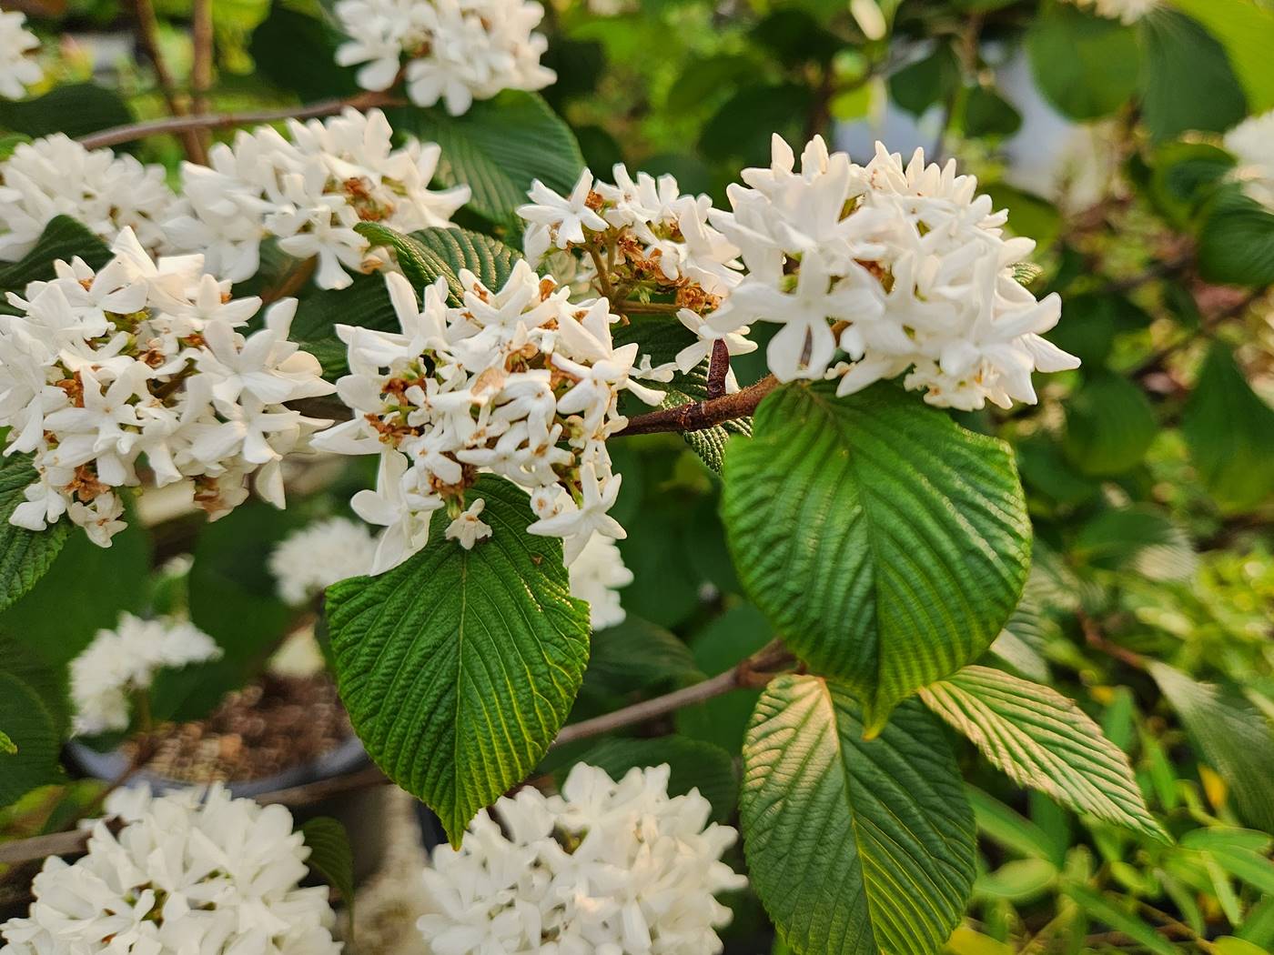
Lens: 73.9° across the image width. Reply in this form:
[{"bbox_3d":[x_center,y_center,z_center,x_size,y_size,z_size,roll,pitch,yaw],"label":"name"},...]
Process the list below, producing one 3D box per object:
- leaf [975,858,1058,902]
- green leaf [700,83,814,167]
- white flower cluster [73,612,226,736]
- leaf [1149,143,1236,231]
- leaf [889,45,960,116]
[{"bbox_3d":[0.259,0.276,0.580,0.056,0.016,0.030,0,15,0],"label":"leaf"},{"bbox_3d":[0.088,-0.256,0.620,0.082,0.064,0.025,0,20,0],"label":"green leaf"},{"bbox_3d":[-0.279,0.110,0.490,0.078,0.058,0.068,-7,17,-24],"label":"white flower cluster"},{"bbox_3d":[0.360,-0.190,0.550,0.056,0.056,0.025,2,20,6],"label":"leaf"},{"bbox_3d":[0.254,-0.352,0.750,0.062,0.066,0.025,0,20,0],"label":"leaf"}]

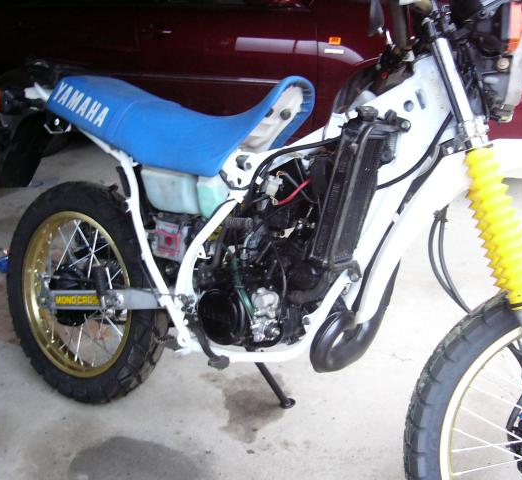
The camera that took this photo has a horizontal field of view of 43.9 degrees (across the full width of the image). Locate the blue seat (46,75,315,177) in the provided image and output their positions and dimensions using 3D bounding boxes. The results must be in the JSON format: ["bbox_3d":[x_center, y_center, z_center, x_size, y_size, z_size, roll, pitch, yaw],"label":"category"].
[{"bbox_3d":[-0.228,-0.314,1.655,0.785,0.245,0.226,13,12,34],"label":"blue seat"}]

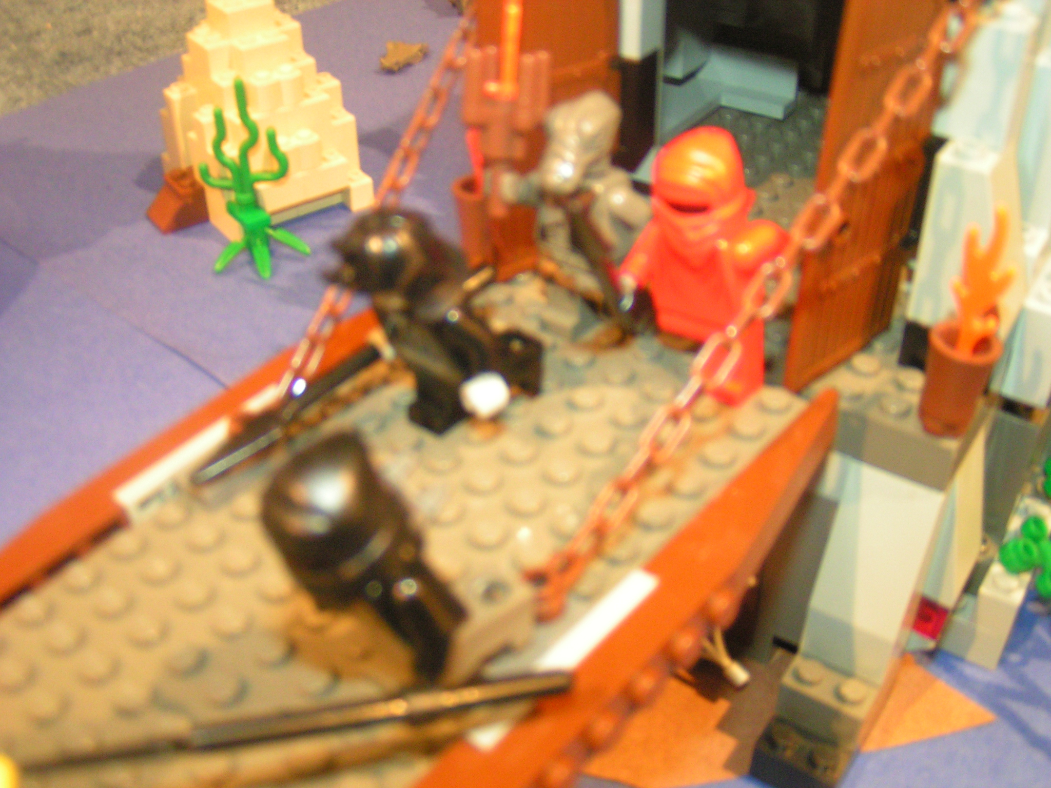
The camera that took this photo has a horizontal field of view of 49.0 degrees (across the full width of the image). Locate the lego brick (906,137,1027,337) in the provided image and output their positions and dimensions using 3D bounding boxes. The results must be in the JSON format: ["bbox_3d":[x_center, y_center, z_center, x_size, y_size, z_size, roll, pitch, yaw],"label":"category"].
[{"bbox_3d":[0.076,-0.026,0.191,0.016,0.030,0.016,20,41,26],"label":"lego brick"}]

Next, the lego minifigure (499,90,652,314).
[{"bbox_3d":[0.010,-0.035,0.198,0.025,0.040,0.015,24,45,33],"label":"lego minifigure"}]

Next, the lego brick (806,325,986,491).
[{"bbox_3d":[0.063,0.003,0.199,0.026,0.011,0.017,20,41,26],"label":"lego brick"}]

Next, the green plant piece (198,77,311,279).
[{"bbox_3d":[-0.085,-0.067,0.354,0.031,0.056,0.025,-8,37,-10],"label":"green plant piece"}]

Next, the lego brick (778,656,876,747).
[{"bbox_3d":[0.057,0.053,0.212,0.016,0.011,0.017,20,41,26],"label":"lego brick"}]

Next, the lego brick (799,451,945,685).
[{"bbox_3d":[0.062,0.030,0.204,0.016,0.039,0.018,20,41,26],"label":"lego brick"}]

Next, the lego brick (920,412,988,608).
[{"bbox_3d":[0.075,0.020,0.209,0.016,0.029,0.016,20,41,26],"label":"lego brick"}]

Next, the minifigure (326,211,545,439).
[{"bbox_3d":[-0.013,-0.011,0.168,0.021,0.040,0.024,24,61,33],"label":"minifigure"}]

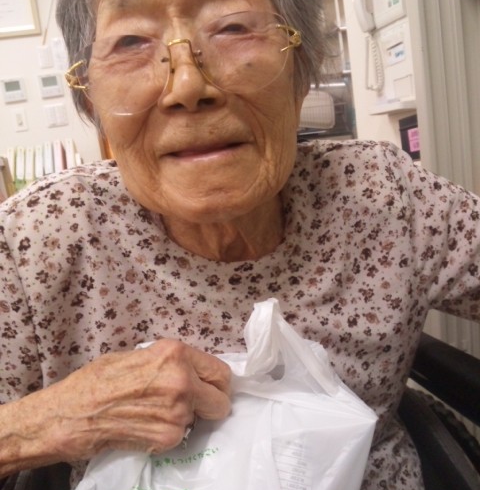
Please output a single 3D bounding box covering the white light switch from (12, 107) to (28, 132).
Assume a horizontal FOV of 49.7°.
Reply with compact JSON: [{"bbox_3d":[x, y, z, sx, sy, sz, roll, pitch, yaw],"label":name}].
[{"bbox_3d":[-1.166,-0.664,2.750,0.070,0.120,0.012,-7,7,2],"label":"white light switch"}]

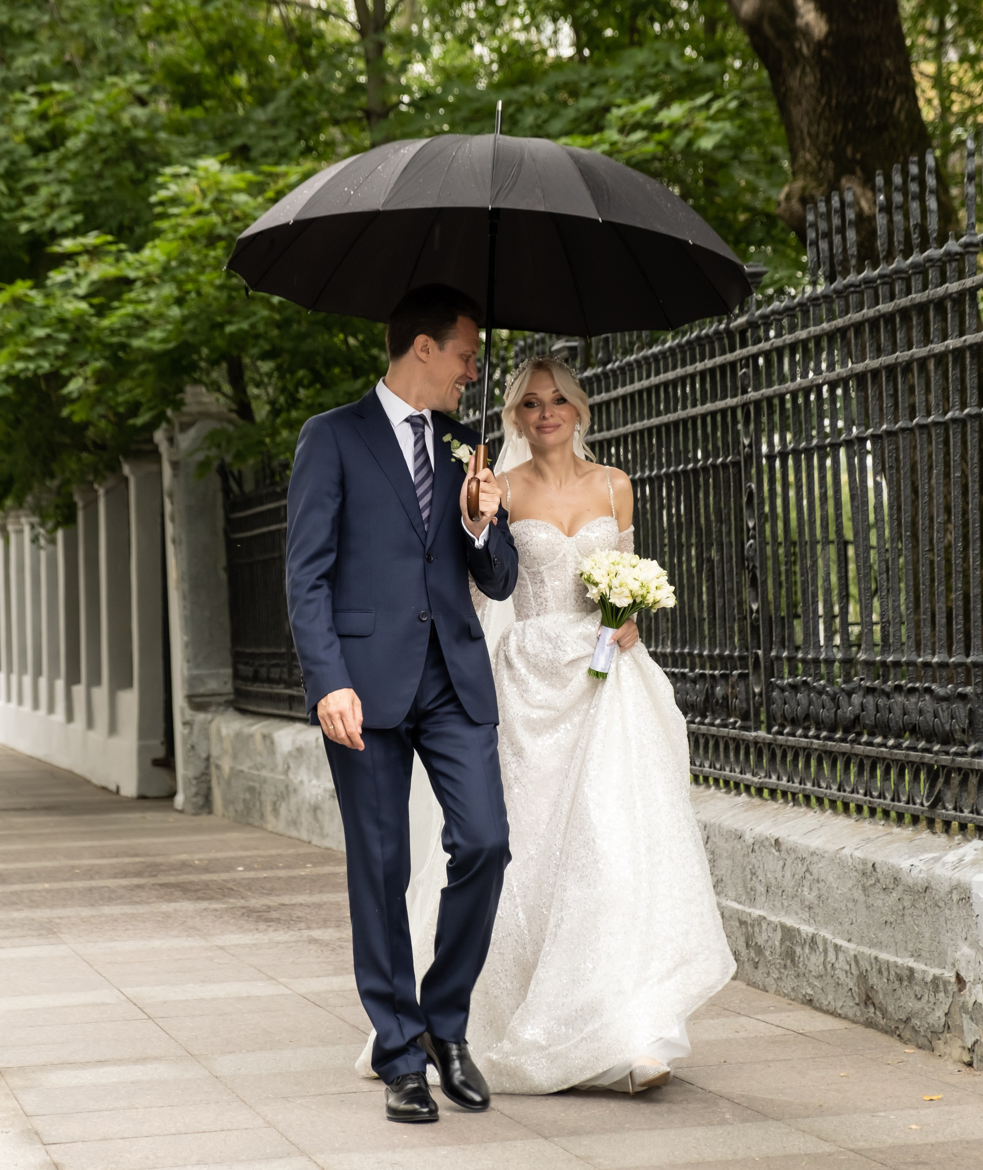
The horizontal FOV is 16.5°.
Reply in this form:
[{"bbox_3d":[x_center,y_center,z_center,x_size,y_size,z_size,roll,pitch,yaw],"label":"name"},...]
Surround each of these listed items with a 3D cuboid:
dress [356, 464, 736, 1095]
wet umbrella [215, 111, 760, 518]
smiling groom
[{"bbox_3d":[0.116,0.440,7.930,0.800,1.430,0.900,-2,-1,-9],"label":"dress"},{"bbox_3d":[-0.006,-0.594,7.290,1.150,0.915,1.150,4,-9,-6],"label":"wet umbrella"},{"bbox_3d":[-0.201,0.258,7.500,0.510,1.830,0.580,-2,-1,-13],"label":"smiling groom"}]

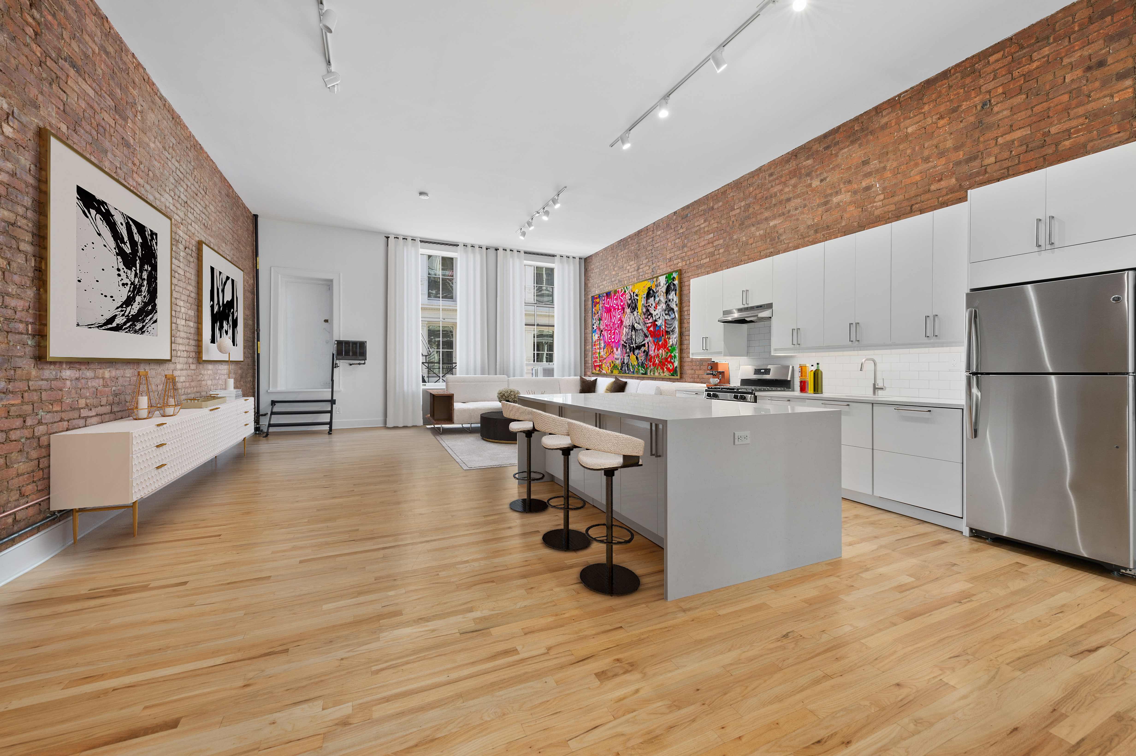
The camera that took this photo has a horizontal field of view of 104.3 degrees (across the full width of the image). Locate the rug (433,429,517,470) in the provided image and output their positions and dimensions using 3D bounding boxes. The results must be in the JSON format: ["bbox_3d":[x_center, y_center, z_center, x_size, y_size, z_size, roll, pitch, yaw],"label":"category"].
[{"bbox_3d":[-0.678,1.016,7.388,2.770,0.015,3.770,0,1,-24],"label":"rug"}]

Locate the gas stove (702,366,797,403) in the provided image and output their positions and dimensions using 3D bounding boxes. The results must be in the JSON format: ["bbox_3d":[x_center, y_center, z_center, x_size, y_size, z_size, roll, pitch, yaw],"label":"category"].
[{"bbox_3d":[2.137,0.469,5.280,0.690,1.241,0.765,0,1,-24],"label":"gas stove"}]

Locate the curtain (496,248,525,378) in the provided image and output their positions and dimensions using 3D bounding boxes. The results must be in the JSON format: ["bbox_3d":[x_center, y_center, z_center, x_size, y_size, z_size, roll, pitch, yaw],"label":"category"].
[{"bbox_3d":[-1.198,-0.854,9.196,0.625,3.635,0.120,0,1,-24],"label":"curtain"}]

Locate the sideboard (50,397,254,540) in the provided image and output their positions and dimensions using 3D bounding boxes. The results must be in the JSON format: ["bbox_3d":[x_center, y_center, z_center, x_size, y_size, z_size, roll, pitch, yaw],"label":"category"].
[{"bbox_3d":[-3.776,0.703,4.431,0.405,0.735,3.480,0,1,-24],"label":"sideboard"}]

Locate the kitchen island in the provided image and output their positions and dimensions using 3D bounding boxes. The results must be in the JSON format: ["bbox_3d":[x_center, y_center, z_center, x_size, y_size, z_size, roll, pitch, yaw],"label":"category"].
[{"bbox_3d":[0.594,0.644,3.576,1.312,0.909,2.440,0,1,-24],"label":"kitchen island"}]

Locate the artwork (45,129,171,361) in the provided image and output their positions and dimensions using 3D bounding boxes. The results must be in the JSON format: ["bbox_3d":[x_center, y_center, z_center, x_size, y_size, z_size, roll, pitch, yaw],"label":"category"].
[{"bbox_3d":[-3.555,-0.829,3.521,0.042,1.410,1.850,0,1,-24],"label":"artwork"}]

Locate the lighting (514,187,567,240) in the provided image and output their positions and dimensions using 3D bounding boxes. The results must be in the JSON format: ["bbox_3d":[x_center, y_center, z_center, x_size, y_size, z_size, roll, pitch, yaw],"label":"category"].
[{"bbox_3d":[-0.494,-2.573,7.128,0.180,0.220,2.210,0,1,-24],"label":"lighting"}]

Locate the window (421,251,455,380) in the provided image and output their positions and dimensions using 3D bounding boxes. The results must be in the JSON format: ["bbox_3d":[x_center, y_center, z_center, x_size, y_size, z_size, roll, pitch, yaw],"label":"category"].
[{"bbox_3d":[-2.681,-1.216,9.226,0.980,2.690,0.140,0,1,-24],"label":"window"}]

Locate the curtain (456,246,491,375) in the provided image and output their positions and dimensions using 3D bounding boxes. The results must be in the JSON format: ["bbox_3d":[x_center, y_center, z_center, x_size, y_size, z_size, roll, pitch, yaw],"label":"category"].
[{"bbox_3d":[-1.915,-0.851,8.871,0.660,3.630,0.120,0,1,-24],"label":"curtain"}]

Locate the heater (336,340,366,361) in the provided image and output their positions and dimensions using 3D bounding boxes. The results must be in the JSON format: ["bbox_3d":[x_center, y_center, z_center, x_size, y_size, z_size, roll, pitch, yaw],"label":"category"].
[{"bbox_3d":[-3.877,-0.478,7.899,0.505,0.355,0.240,0,1,-24],"label":"heater"}]

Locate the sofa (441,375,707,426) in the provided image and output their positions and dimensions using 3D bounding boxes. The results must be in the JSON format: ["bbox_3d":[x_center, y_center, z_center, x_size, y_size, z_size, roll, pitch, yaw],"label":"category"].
[{"bbox_3d":[-0.262,0.508,7.709,3.460,1.020,4.250,0,1,-24],"label":"sofa"}]

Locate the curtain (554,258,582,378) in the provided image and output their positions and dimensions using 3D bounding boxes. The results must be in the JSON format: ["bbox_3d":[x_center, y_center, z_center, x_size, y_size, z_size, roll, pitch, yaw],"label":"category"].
[{"bbox_3d":[-0.030,-0.925,10.225,0.670,3.780,0.130,0,1,-24],"label":"curtain"}]

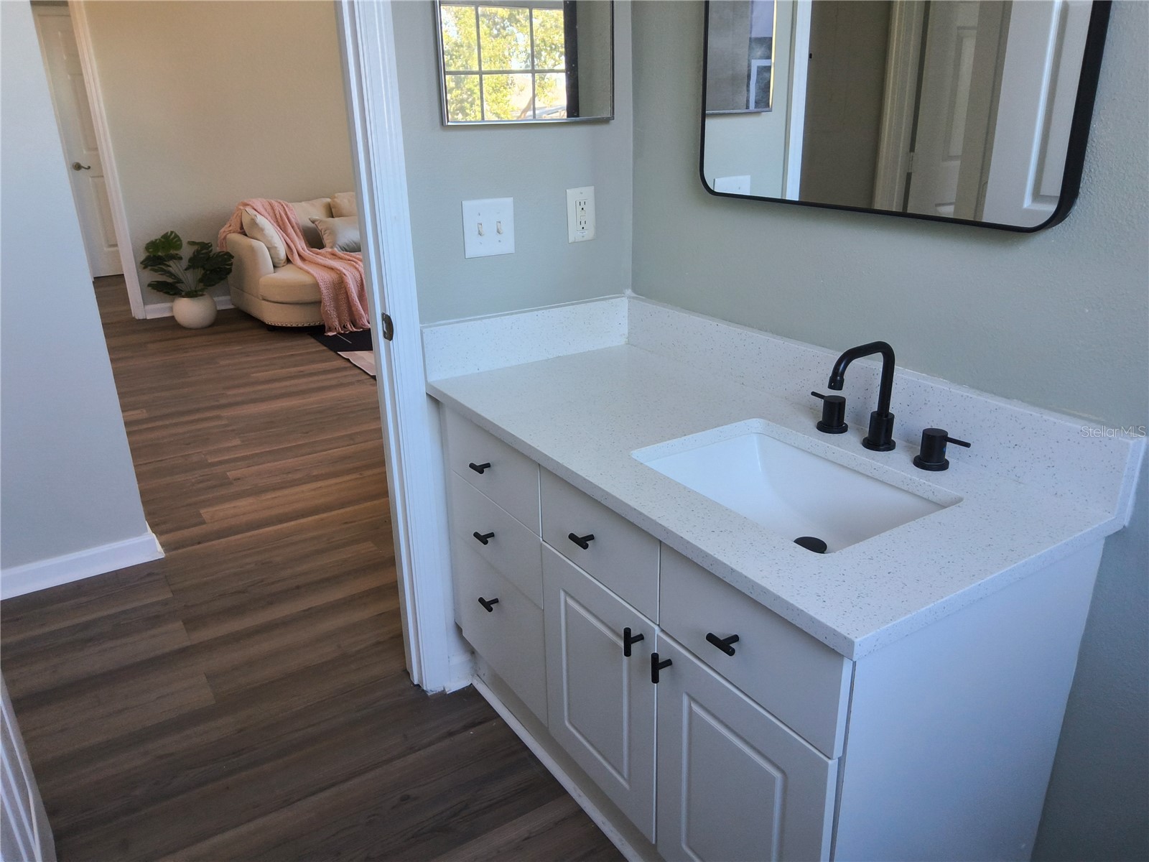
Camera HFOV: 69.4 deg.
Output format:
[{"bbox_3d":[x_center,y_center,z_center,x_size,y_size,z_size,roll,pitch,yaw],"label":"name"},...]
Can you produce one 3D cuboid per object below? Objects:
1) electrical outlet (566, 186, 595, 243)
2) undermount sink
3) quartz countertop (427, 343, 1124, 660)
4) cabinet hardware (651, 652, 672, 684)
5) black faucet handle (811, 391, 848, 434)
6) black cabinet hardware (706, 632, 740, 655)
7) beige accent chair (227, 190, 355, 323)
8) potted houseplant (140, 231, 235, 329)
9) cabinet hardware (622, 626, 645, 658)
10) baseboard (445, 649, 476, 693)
[{"bbox_3d":[0.017,-0.496,1.909,0.074,0.119,0.009,-14,24,-29],"label":"electrical outlet"},{"bbox_3d":[0.333,0.156,1.333,0.316,0.155,0.444,-13,24,-31],"label":"undermount sink"},{"bbox_3d":[0.220,0.014,1.478,0.554,0.025,1.144,-13,24,-31],"label":"quartz countertop"},{"bbox_3d":[0.126,0.341,1.202,0.034,0.051,0.012,-13,24,-31],"label":"cabinet hardware"},{"bbox_3d":[0.453,-0.035,1.488,0.054,0.056,0.084,-14,24,-29],"label":"black faucet handle"},{"bbox_3d":[0.198,0.273,1.074,0.030,0.011,0.048,-14,24,-29],"label":"black cabinet hardware"},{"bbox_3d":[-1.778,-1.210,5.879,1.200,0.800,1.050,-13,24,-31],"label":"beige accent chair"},{"bbox_3d":[-2.599,-1.026,5.631,0.580,0.640,0.510,-13,24,-31],"label":"potted houseplant"},{"bbox_3d":[0.089,0.317,1.253,0.034,0.051,0.012,-13,24,-31],"label":"cabinet hardware"},{"bbox_3d":[-0.288,0.607,2.096,0.068,0.098,0.020,-14,24,-29],"label":"baseboard"}]

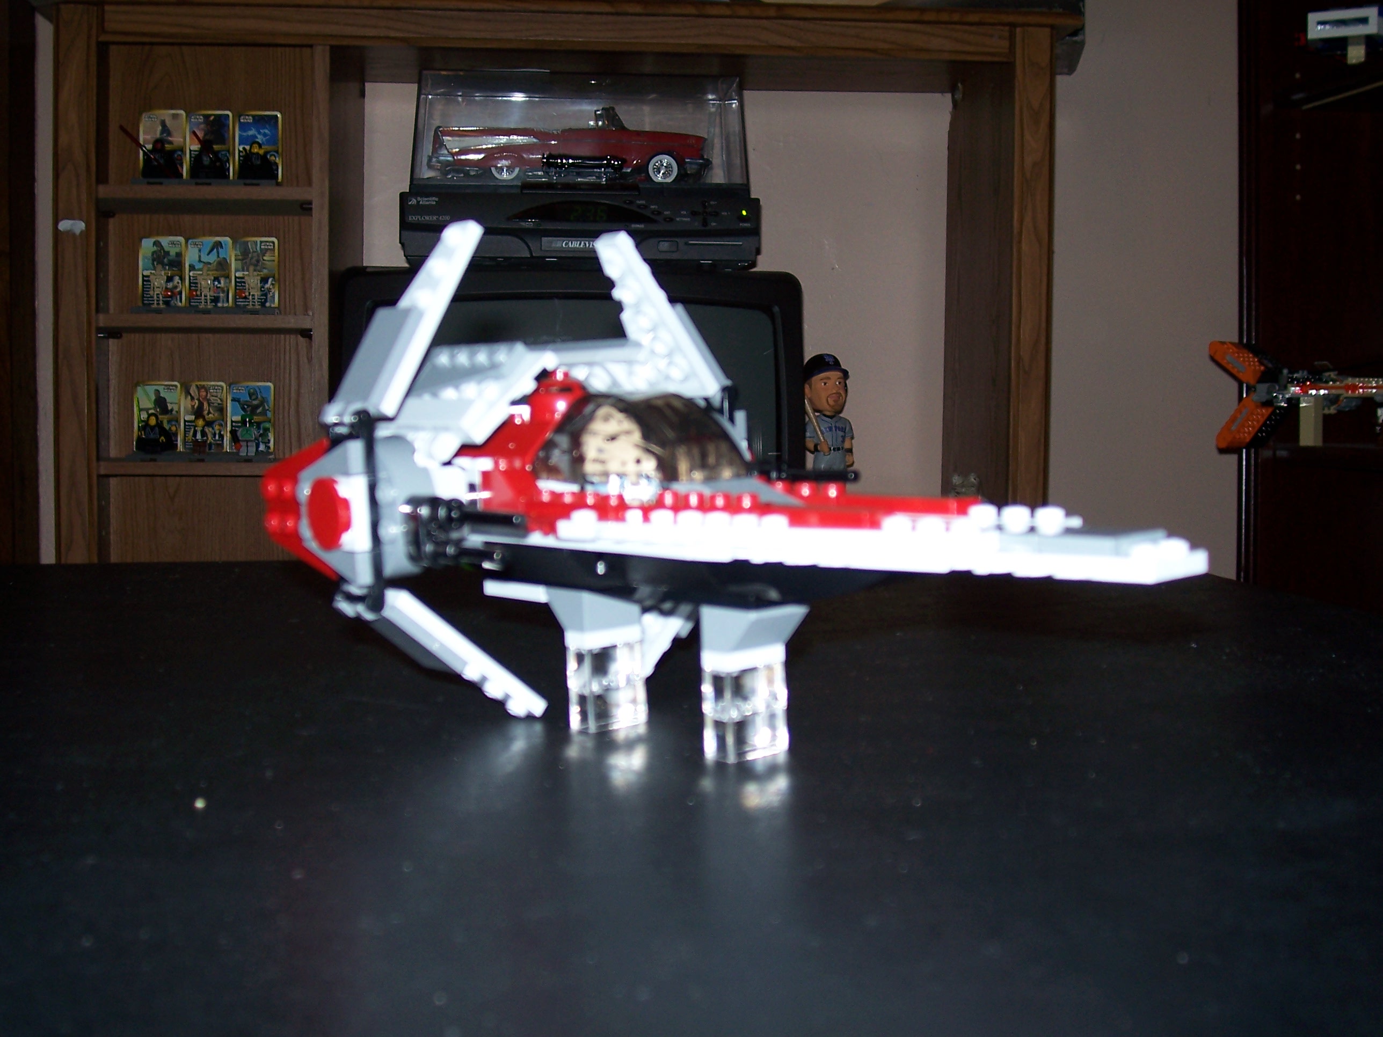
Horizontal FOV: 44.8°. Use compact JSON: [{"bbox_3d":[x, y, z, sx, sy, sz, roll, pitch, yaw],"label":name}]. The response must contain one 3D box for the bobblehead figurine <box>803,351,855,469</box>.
[{"bbox_3d":[0.141,-0.081,1.710,0.062,0.175,0.062,-2,4,-17],"label":"bobblehead figurine"}]

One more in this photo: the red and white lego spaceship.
[{"bbox_3d":[0.009,-0.009,0.348,0.114,0.117,0.216,-5,5,-40],"label":"red and white lego spaceship"}]

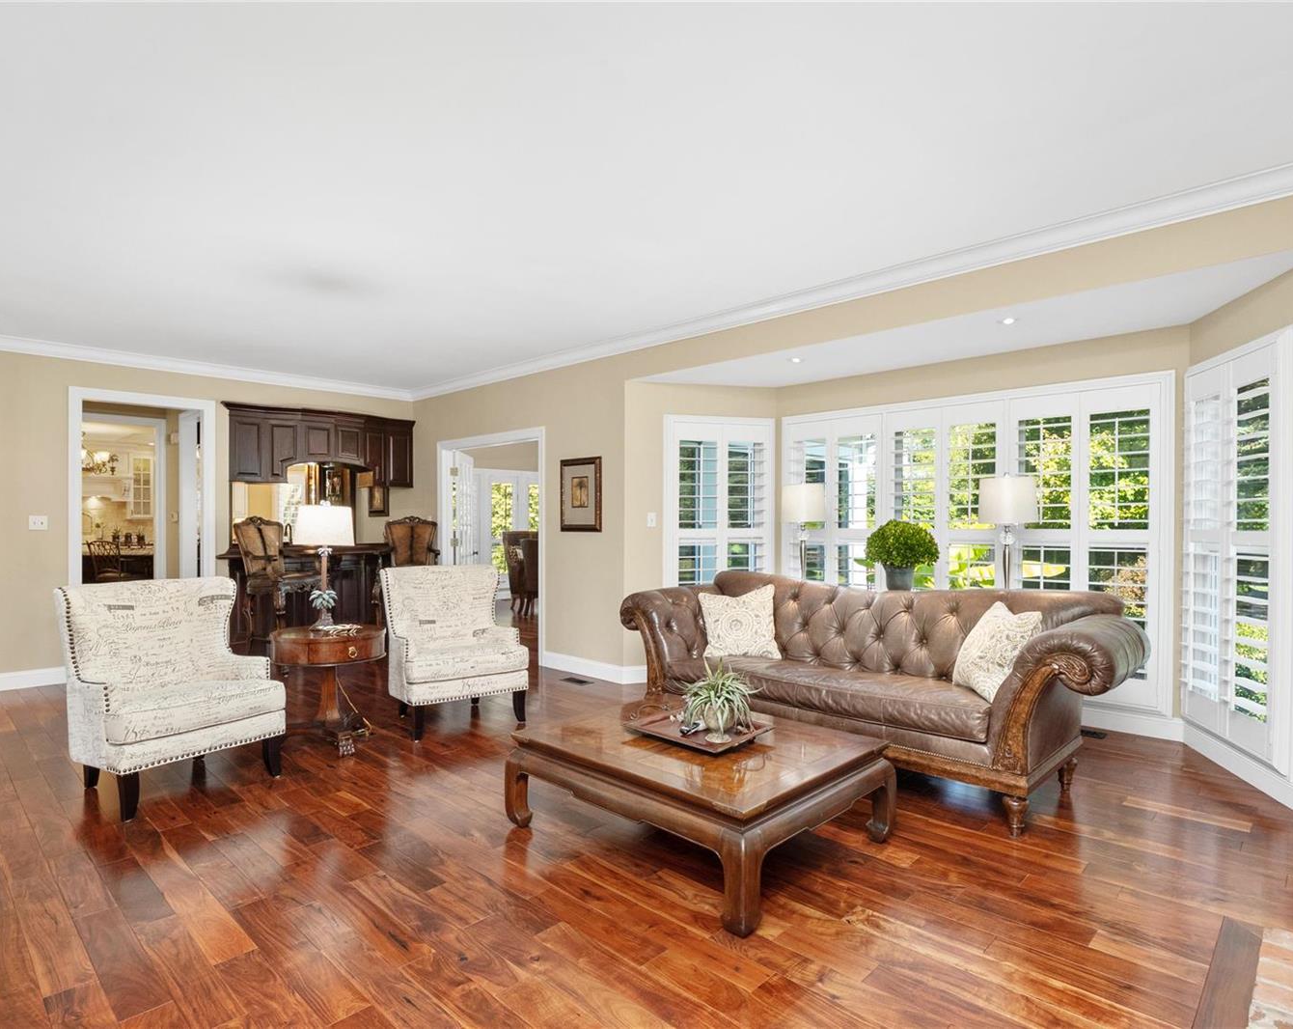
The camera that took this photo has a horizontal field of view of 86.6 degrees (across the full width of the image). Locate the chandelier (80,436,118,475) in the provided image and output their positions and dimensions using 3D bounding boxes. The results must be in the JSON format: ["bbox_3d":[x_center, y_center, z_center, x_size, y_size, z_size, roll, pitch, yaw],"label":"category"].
[{"bbox_3d":[-7.363,-0.778,8.900,0.750,0.650,0.750,1,-1,-44],"label":"chandelier"}]

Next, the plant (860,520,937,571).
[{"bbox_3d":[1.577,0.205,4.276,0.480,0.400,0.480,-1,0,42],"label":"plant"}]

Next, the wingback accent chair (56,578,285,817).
[{"bbox_3d":[-2.377,0.855,3.469,0.810,0.955,0.750,-1,0,38],"label":"wingback accent chair"}]

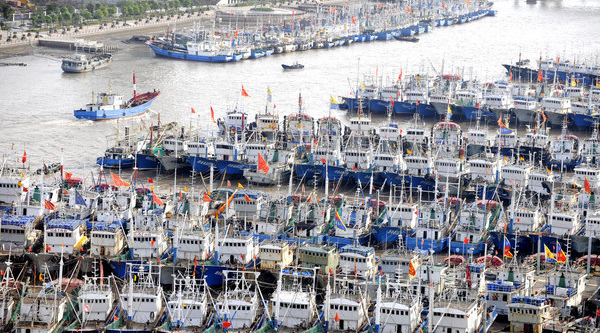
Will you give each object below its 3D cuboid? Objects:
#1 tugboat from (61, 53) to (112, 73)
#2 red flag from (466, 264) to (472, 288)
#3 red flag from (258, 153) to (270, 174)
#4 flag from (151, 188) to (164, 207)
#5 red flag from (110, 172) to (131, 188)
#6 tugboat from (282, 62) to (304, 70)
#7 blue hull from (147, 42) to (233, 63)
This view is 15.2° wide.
[{"bbox_3d":[-67.880,-33.090,716.090,6.000,4.800,18.500,5,10,30],"label":"tugboat"},{"bbox_3d":[25.560,16.470,339.000,1.000,3.400,0.500,-2,9,-15],"label":"red flag"},{"bbox_3d":[-6.790,-0.570,430.000,2.300,3.700,0.500,-2,9,-10],"label":"red flag"},{"bbox_3d":[-26.940,5.860,425.000,2.600,3.600,0.500,-2,9,-10],"label":"flag"},{"bbox_3d":[-34.170,2.470,428.000,3.700,3.000,0.500,-2,9,-10],"label":"red flag"},{"bbox_3d":[-2.080,-32.420,720.960,6.500,2.000,2.000,-2,9,-15],"label":"tugboat"},{"bbox_3d":[-36.710,-38.140,748.430,30.000,5.000,6.200,5,10,30],"label":"blue hull"}]

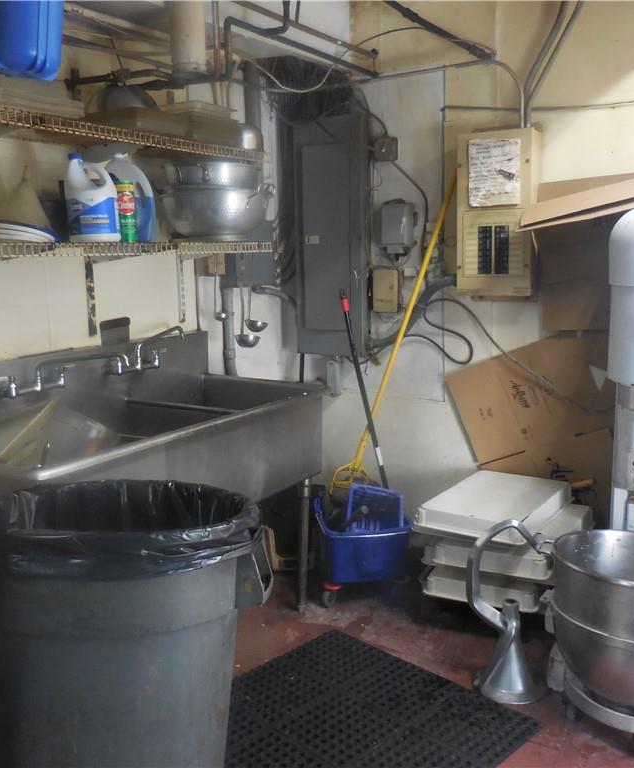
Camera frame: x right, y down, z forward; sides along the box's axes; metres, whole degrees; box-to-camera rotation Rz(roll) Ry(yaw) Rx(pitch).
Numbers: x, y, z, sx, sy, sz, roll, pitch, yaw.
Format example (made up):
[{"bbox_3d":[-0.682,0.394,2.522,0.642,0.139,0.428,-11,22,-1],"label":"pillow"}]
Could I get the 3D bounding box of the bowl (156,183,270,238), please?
[{"bbox_3d":[-0.405,-0.656,2.932,0.470,0.210,0.405,1,10,17],"label":"bowl"}]

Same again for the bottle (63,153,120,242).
[{"bbox_3d":[-0.748,-0.609,2.462,0.172,0.295,0.120,-7,11,-28],"label":"bottle"}]

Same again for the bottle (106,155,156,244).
[{"bbox_3d":[-0.667,-0.660,2.670,0.175,0.320,0.130,-6,11,-25],"label":"bottle"}]

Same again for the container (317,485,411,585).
[{"bbox_3d":[0.193,0.640,3.314,0.370,0.430,0.460,-3,10,-9],"label":"container"}]

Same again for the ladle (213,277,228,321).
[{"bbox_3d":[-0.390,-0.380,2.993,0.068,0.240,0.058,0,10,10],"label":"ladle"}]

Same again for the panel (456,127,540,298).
[{"bbox_3d":[0.758,-0.710,3.107,0.315,0.660,0.110,4,11,31],"label":"panel"}]

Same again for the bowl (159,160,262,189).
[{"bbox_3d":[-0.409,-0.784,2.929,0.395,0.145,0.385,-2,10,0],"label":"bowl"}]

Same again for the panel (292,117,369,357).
[{"bbox_3d":[0.074,-0.682,3.543,0.354,1.087,0.110,4,11,31],"label":"panel"}]

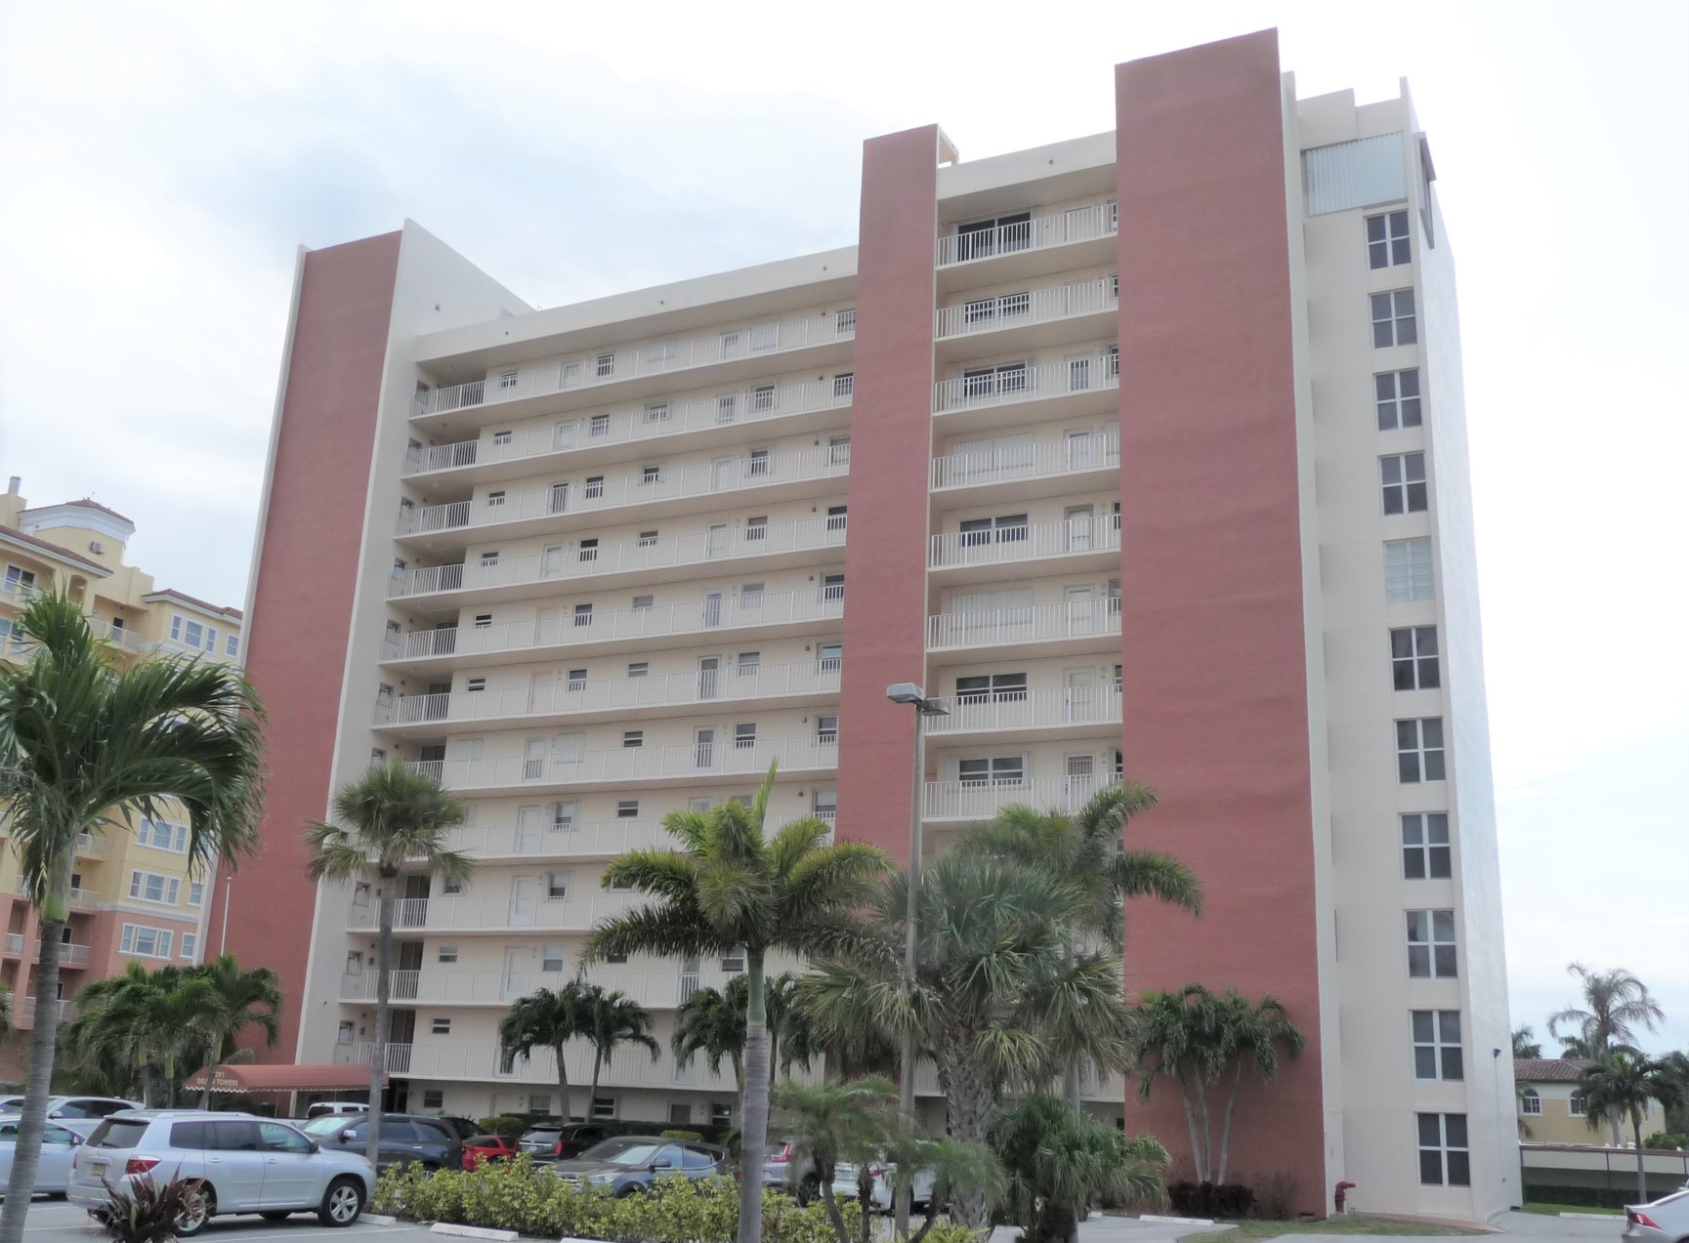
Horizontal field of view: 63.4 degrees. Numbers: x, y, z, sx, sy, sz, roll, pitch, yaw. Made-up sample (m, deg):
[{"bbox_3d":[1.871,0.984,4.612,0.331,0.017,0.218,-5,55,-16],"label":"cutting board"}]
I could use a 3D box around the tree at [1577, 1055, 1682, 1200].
[{"bbox_3d":[27.343,17.620,47.625,3.569,5.050,3.495,-6,-18,28],"label":"tree"}]

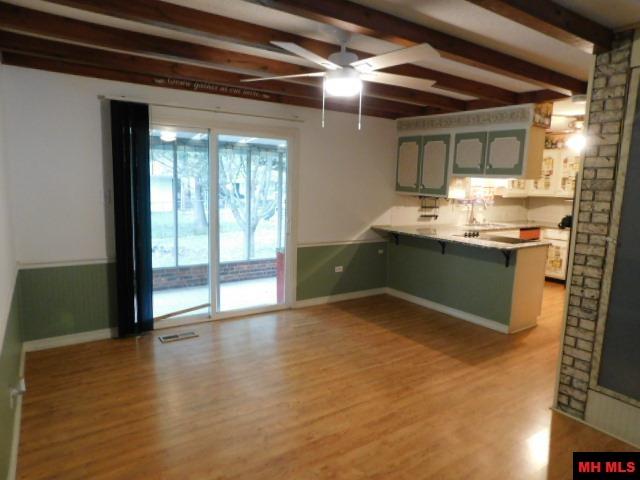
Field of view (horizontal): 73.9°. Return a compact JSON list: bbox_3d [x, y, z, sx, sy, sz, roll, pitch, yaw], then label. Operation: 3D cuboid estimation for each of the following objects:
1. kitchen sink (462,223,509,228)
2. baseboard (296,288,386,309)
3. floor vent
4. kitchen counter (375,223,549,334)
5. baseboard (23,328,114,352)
[{"bbox_3d":[2.435,-0.149,6.226,0.560,0.170,0.460,-4,9,-33],"label":"kitchen sink"},{"bbox_3d":[0.295,0.712,5.307,1.390,0.089,0.018,-4,9,-33],"label":"baseboard"},{"bbox_3d":[-1.312,0.891,3.951,0.330,0.015,0.140,-4,9,-33],"label":"floor vent"},{"bbox_3d":[1.510,0.370,4.950,0.880,0.910,1.830,-4,9,-33],"label":"kitchen counter"},{"bbox_3d":[-2.150,0.869,3.696,0.696,0.089,0.018,-4,9,-33],"label":"baseboard"}]

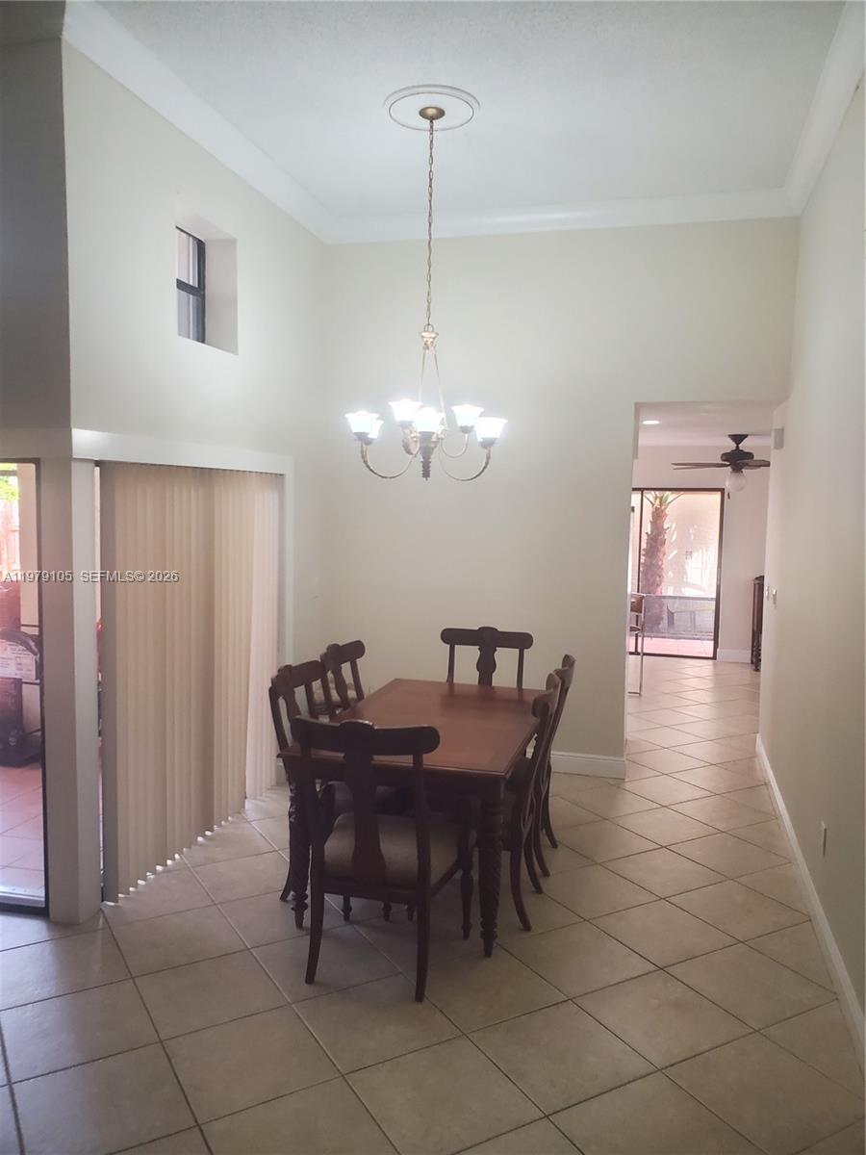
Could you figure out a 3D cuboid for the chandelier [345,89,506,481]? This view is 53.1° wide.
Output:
[{"bbox_3d":[-0.019,-1.360,4.232,0.802,1.762,0.802,1,5,0],"label":"chandelier"}]

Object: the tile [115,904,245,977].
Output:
[{"bbox_3d":[-1.052,1.500,3.612,0.448,0.010,0.448,-2,5,-30],"label":"tile"}]

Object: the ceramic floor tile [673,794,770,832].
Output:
[{"bbox_3d":[1.710,1.400,5.149,0.449,0.010,0.449,-2,5,-30],"label":"ceramic floor tile"}]

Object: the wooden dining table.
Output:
[{"bbox_3d":[0.028,1.066,4.305,0.965,0.766,1.640,2,5,15],"label":"wooden dining table"}]

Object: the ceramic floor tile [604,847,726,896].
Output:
[{"bbox_3d":[1.157,1.467,4.340,0.452,0.010,0.452,-2,6,-30],"label":"ceramic floor tile"}]

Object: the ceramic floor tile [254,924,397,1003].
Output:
[{"bbox_3d":[-0.425,1.511,3.412,0.449,0.010,0.449,-2,5,-30],"label":"ceramic floor tile"}]

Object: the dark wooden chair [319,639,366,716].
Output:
[{"bbox_3d":[-0.248,0.887,4.701,0.612,1.036,0.566,2,5,17],"label":"dark wooden chair"}]

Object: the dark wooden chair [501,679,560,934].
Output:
[{"bbox_3d":[0.244,0.957,3.889,0.612,1.036,0.566,2,5,14],"label":"dark wooden chair"}]

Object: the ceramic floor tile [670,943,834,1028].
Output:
[{"bbox_3d":[1.204,1.540,3.301,0.449,0.010,0.449,-2,5,-30],"label":"ceramic floor tile"}]

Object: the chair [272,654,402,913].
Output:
[{"bbox_3d":[-0.403,0.948,4.038,0.630,1.035,0.530,2,5,15],"label":"chair"}]

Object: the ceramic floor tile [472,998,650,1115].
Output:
[{"bbox_3d":[0.417,1.566,2.852,0.449,0.010,0.449,-2,5,-30],"label":"ceramic floor tile"}]

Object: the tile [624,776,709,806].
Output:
[{"bbox_3d":[1.498,1.373,5.592,0.448,0.010,0.448,-2,5,-30],"label":"tile"}]

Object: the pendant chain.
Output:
[{"bbox_3d":[-0.016,-1.720,4.230,0.030,1.010,0.030,1,5,0],"label":"pendant chain"}]

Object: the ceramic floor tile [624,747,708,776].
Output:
[{"bbox_3d":[1.668,1.324,6.213,0.448,0.010,0.448,-2,5,-30],"label":"ceramic floor tile"}]

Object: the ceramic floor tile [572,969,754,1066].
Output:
[{"bbox_3d":[0.818,1.569,3.105,0.448,0.010,0.448,-2,5,-30],"label":"ceramic floor tile"}]

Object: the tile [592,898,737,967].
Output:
[{"bbox_3d":[0.988,1.520,3.727,0.448,0.010,0.448,-2,5,-30],"label":"tile"}]

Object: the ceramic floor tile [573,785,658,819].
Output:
[{"bbox_3d":[1.101,1.386,5.365,0.448,0.010,0.448,-2,5,-30],"label":"ceramic floor tile"}]

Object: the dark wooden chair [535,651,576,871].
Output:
[{"bbox_3d":[0.409,0.923,4.449,0.630,1.035,0.530,2,5,15],"label":"dark wooden chair"}]

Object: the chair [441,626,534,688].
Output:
[{"bbox_3d":[0.272,0.858,5.153,0.566,1.036,0.612,2,5,13],"label":"chair"}]

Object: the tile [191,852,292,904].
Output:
[{"bbox_3d":[-0.878,1.451,4.227,0.452,0.010,0.452,-2,6,-30],"label":"tile"}]

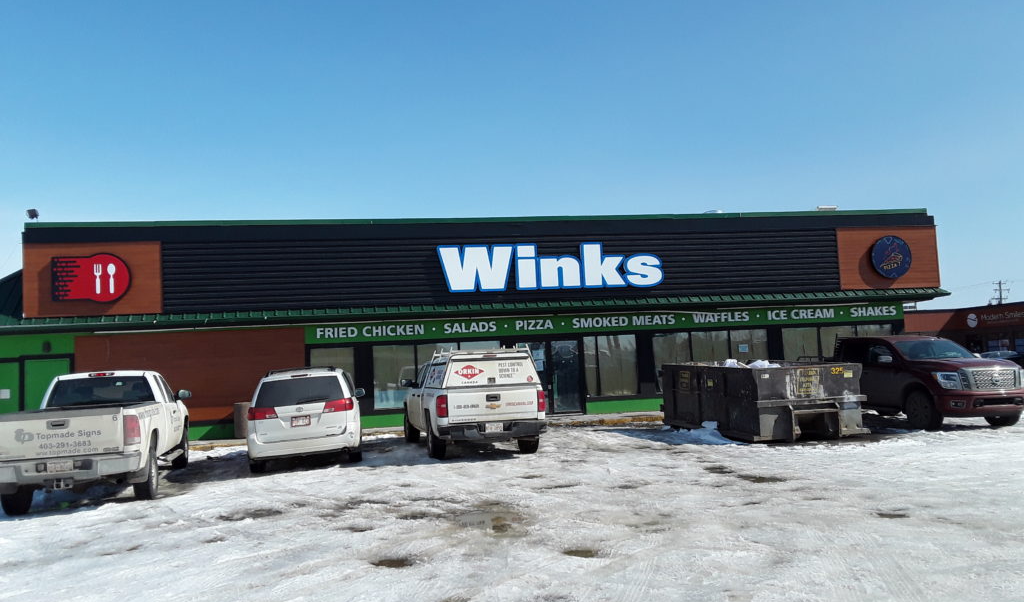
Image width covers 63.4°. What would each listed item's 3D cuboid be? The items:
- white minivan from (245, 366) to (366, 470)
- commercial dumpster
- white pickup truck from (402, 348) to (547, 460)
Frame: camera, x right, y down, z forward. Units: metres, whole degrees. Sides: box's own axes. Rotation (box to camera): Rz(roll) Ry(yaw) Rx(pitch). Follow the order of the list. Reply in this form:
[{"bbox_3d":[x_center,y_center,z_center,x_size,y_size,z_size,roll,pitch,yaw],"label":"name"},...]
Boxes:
[{"bbox_3d":[-4.030,2.230,16.450,2.000,1.780,5.080,-3,-4,-11],"label":"white minivan"},{"bbox_3d":[5.170,2.040,17.700,2.420,1.380,4.100,-2,-3,-13],"label":"commercial dumpster"},{"bbox_3d":[-0.965,2.000,16.950,2.080,1.980,5.840,-2,-4,-13],"label":"white pickup truck"}]

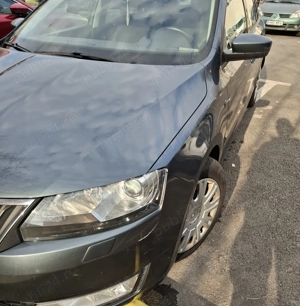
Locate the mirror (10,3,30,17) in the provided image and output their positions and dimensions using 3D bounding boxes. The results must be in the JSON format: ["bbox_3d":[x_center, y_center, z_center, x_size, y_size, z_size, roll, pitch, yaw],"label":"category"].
[{"bbox_3d":[-1.457,-1.601,3.250,0.140,0.150,0.220,-1,28,-1],"label":"mirror"}]

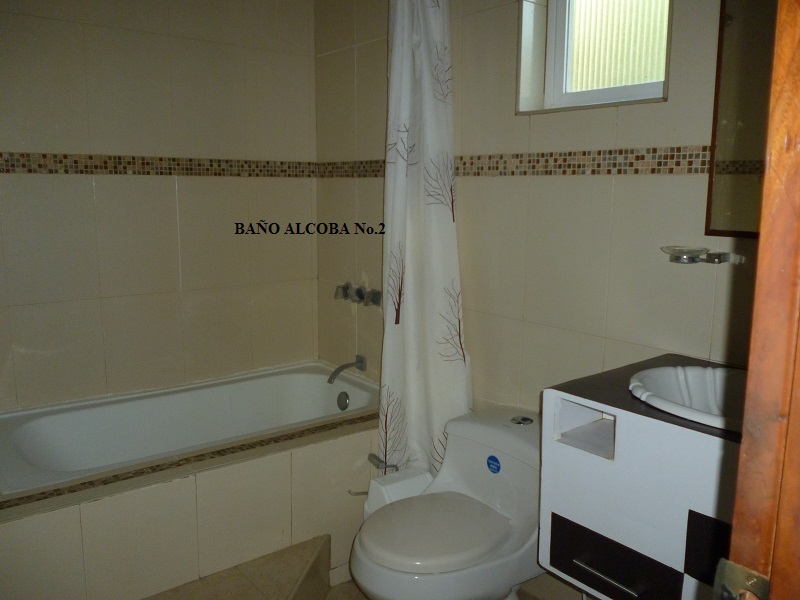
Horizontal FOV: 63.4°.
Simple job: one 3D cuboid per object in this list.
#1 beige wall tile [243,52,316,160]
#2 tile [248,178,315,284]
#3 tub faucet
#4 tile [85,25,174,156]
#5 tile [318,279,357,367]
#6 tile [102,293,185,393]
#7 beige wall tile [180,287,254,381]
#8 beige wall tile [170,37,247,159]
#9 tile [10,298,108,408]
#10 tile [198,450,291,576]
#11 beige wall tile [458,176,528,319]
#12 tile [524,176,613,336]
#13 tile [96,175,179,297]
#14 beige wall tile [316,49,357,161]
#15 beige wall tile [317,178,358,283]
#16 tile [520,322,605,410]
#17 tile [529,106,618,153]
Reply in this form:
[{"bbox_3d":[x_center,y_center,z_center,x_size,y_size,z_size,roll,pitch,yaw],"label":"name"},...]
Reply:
[{"bbox_3d":[-0.522,-0.824,2.773,0.302,0.455,0.012,-7,12,-36],"label":"beige wall tile"},{"bbox_3d":[-0.517,-0.305,2.826,0.309,0.448,0.012,-7,13,-39],"label":"tile"},{"bbox_3d":[-0.227,0.293,2.736,0.160,0.100,0.060,-7,12,-38],"label":"tub faucet"},{"bbox_3d":[-0.993,-0.758,2.387,0.300,0.450,0.010,-7,12,-38],"label":"tile"},{"bbox_3d":[-0.279,0.127,2.929,0.012,0.411,0.303,-8,13,-39],"label":"tile"},{"bbox_3d":[-1.001,0.169,2.547,0.300,0.390,0.010,-7,12,-38],"label":"tile"},{"bbox_3d":[-0.771,0.152,2.757,0.302,0.411,0.012,-7,12,-36],"label":"beige wall tile"},{"bbox_3d":[-0.763,-0.795,2.593,0.302,0.455,0.012,-7,12,-36],"label":"beige wall tile"},{"bbox_3d":[-1.254,0.210,2.398,0.302,0.411,0.012,-7,12,-36],"label":"tile"},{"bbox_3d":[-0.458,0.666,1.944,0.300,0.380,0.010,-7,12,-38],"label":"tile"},{"bbox_3d":[0.299,-0.176,2.133,0.010,0.450,0.300,-7,12,-38],"label":"beige wall tile"},{"bbox_3d":[0.487,-0.135,1.900,0.010,0.450,0.300,-7,12,-38],"label":"tile"},{"bbox_3d":[-0.998,-0.247,2.475,0.300,0.450,0.010,-7,12,-38],"label":"tile"},{"bbox_3d":[-0.271,-0.821,2.766,0.012,0.455,0.303,-8,13,-39],"label":"beige wall tile"},{"bbox_3d":[-0.273,-0.301,2.818,0.012,0.448,0.312,-7,13,-39],"label":"beige wall tile"},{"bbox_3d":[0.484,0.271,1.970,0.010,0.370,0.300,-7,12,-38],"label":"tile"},{"bbox_3d":[0.502,-0.490,1.882,0.012,0.115,0.302,-8,13,-39],"label":"tile"}]

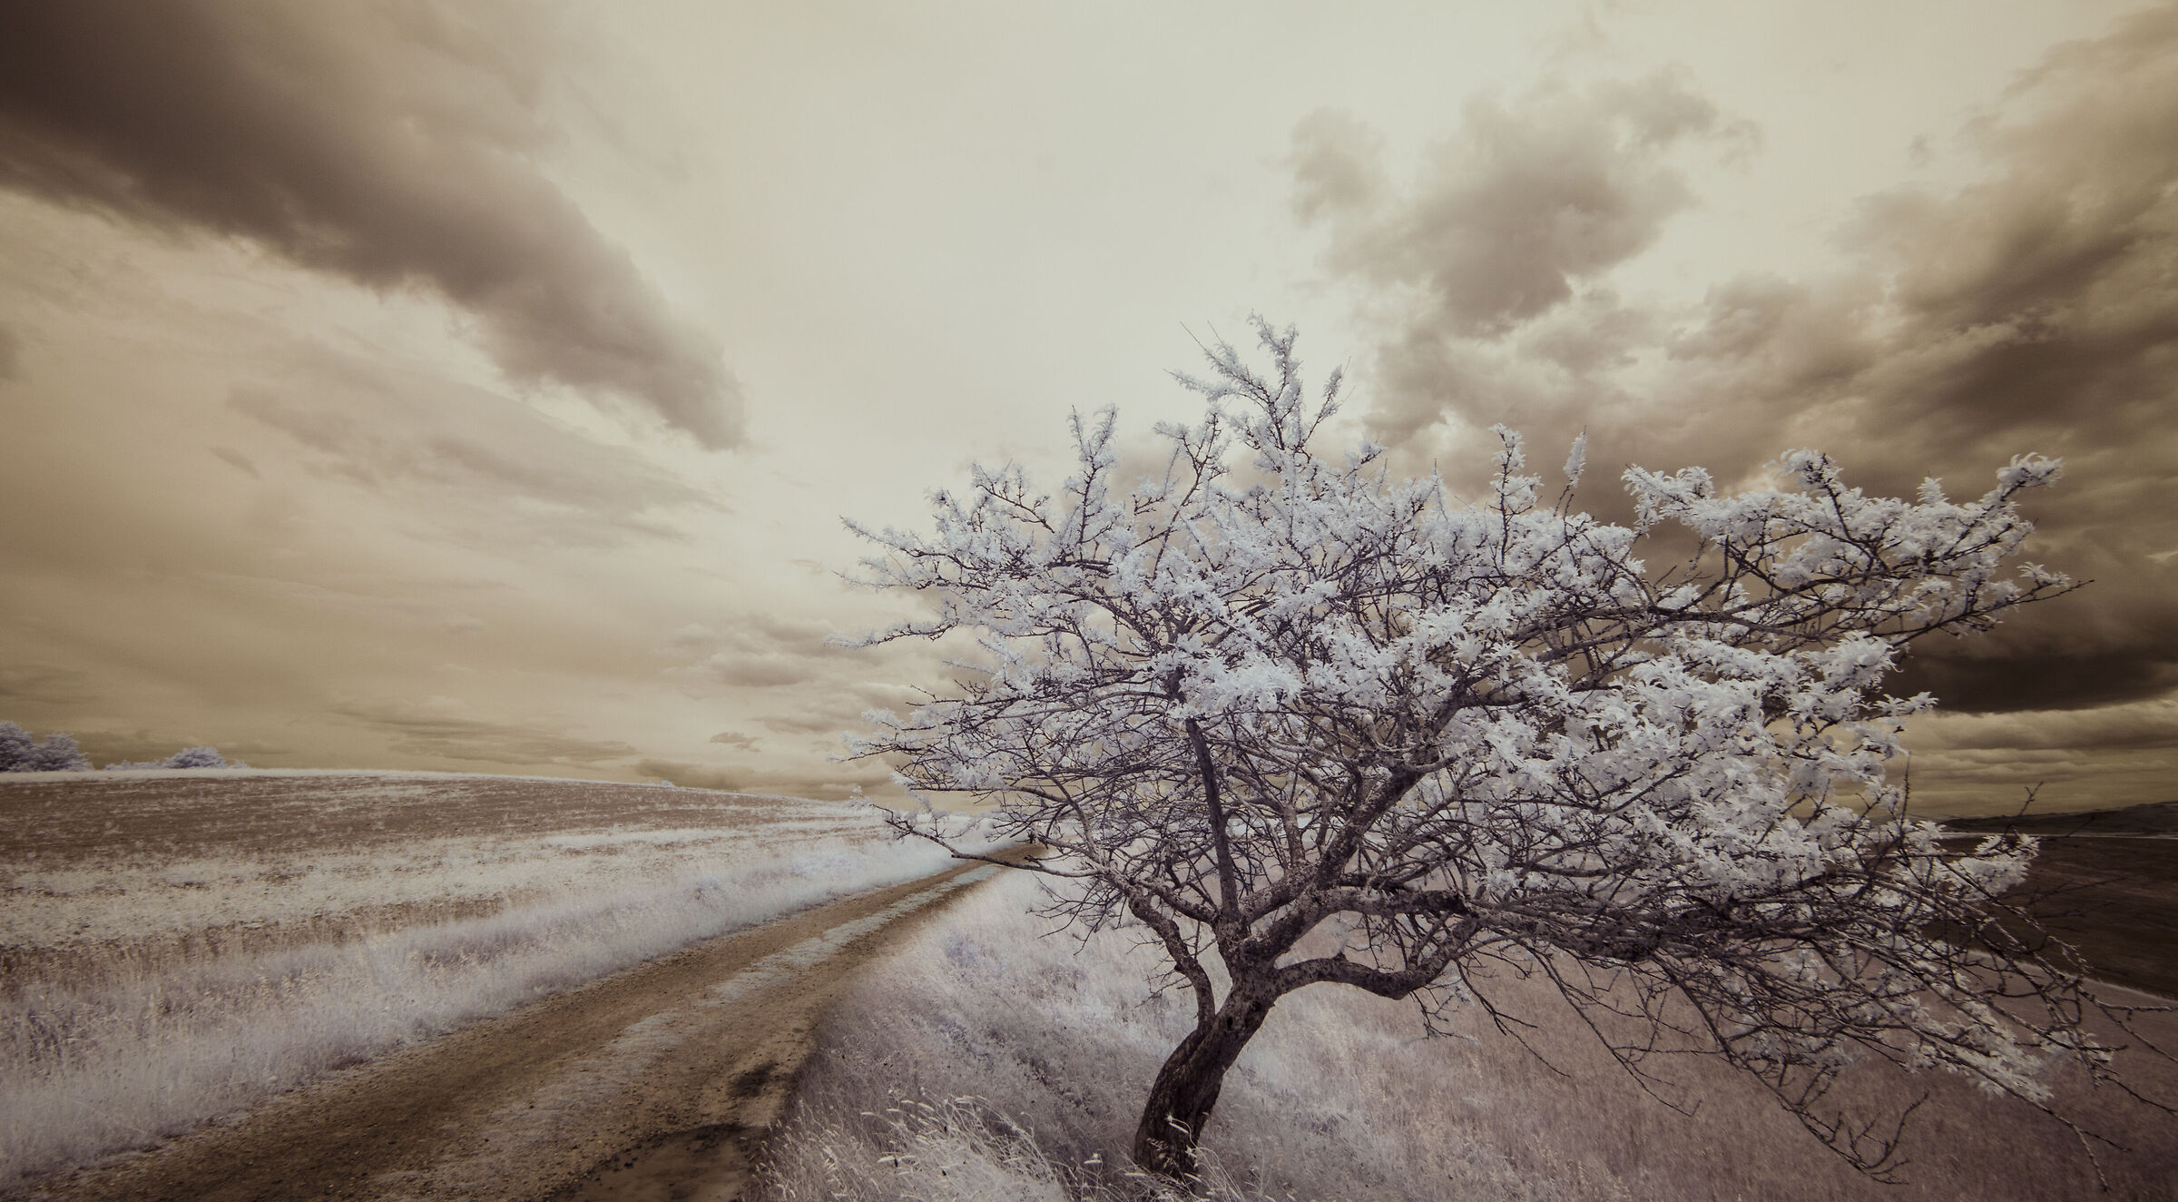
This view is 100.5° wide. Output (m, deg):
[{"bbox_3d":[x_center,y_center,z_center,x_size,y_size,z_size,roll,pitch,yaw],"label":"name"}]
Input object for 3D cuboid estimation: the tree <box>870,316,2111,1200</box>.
[{"bbox_3d":[1.550,0.720,4.800,5.700,4.600,4.800,0,-13,0],"label":"tree"}]

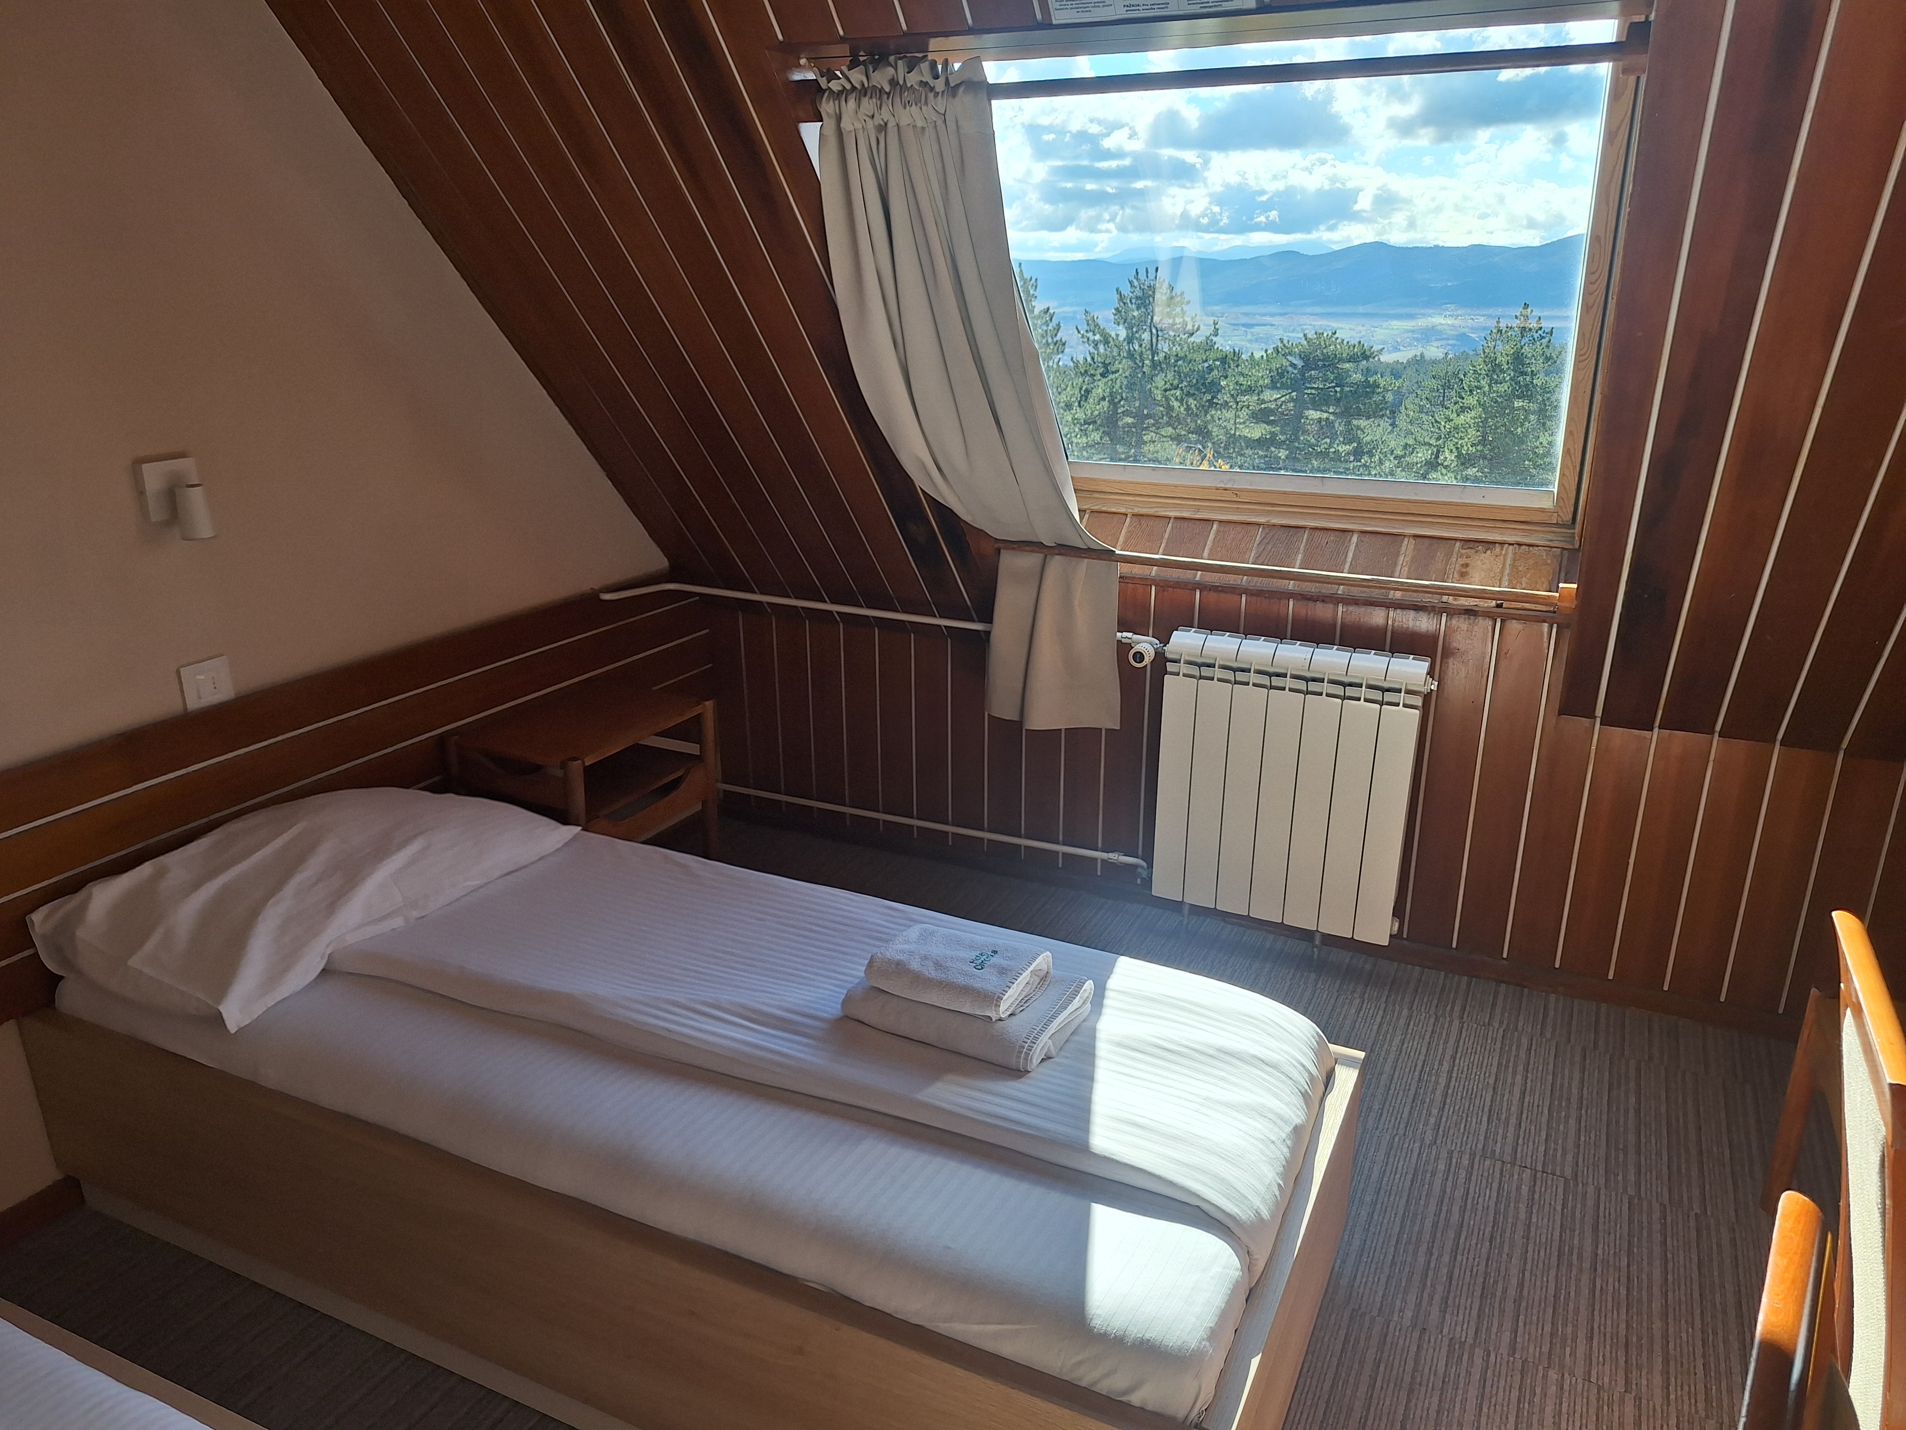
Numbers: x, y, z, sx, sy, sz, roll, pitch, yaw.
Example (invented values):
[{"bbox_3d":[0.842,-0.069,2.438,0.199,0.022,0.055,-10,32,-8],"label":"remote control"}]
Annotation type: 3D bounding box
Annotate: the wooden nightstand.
[{"bbox_3d":[-0.859,0.296,3.034,0.381,0.611,0.490,8,20,24],"label":"wooden nightstand"}]

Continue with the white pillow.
[{"bbox_3d":[-1.107,0.259,2.278,0.490,0.173,0.811,8,20,24],"label":"white pillow"}]

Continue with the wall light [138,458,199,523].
[{"bbox_3d":[-1.313,-0.369,2.165,0.102,0.121,0.092,8,20,24],"label":"wall light"}]

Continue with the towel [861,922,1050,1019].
[{"bbox_3d":[0.004,0.375,1.869,0.236,0.048,0.130,8,20,24],"label":"towel"}]

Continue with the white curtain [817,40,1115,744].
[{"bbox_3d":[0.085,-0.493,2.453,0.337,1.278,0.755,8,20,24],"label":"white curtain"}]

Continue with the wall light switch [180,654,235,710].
[{"bbox_3d":[-1.346,-0.056,2.284,0.011,0.082,0.090,8,20,24],"label":"wall light switch"}]

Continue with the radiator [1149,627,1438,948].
[{"bbox_3d":[0.785,0.163,3.007,0.581,0.680,0.094,8,20,24],"label":"radiator"}]

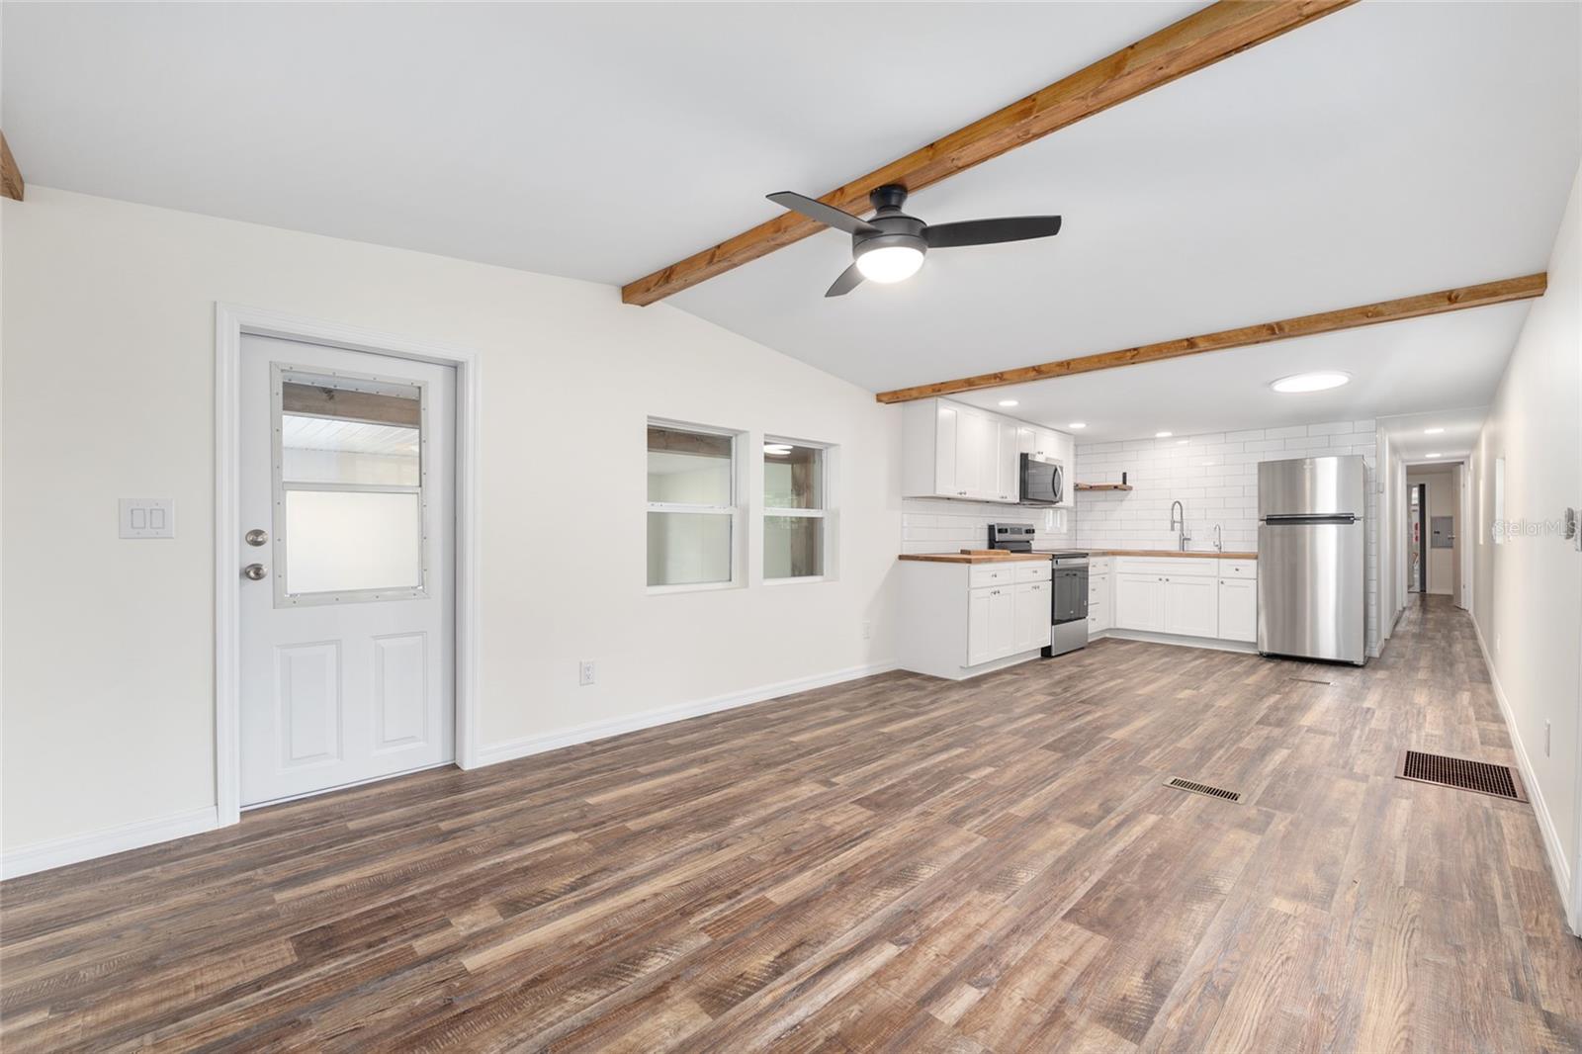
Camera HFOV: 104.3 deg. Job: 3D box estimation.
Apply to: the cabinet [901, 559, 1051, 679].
[{"bbox_3d":[1.597,0.720,5.227,1.350,0.880,0.625,0,0,-42],"label":"cabinet"}]

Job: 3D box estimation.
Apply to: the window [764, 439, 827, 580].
[{"bbox_3d":[0.029,-0.105,4.430,0.690,0.996,0.070,0,0,-41],"label":"window"}]

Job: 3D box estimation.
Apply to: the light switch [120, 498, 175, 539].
[{"bbox_3d":[-2.339,-0.030,2.236,0.139,0.143,0.010,0,0,-41],"label":"light switch"}]

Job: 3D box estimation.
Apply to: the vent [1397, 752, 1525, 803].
[{"bbox_3d":[3.135,1.154,2.890,0.505,0.012,0.410,0,0,-44],"label":"vent"}]

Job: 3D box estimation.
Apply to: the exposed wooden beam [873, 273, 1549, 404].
[{"bbox_3d":[1.898,-0.982,3.689,3.338,0.068,0.115,0,0,45],"label":"exposed wooden beam"}]

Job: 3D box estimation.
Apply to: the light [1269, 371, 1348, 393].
[{"bbox_3d":[3.499,-0.975,4.154,0.440,0.030,0.440,0,0,-43],"label":"light"}]

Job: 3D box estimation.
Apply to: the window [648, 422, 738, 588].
[{"bbox_3d":[-0.615,-0.119,3.874,0.706,1.017,0.070,0,0,-41],"label":"window"}]

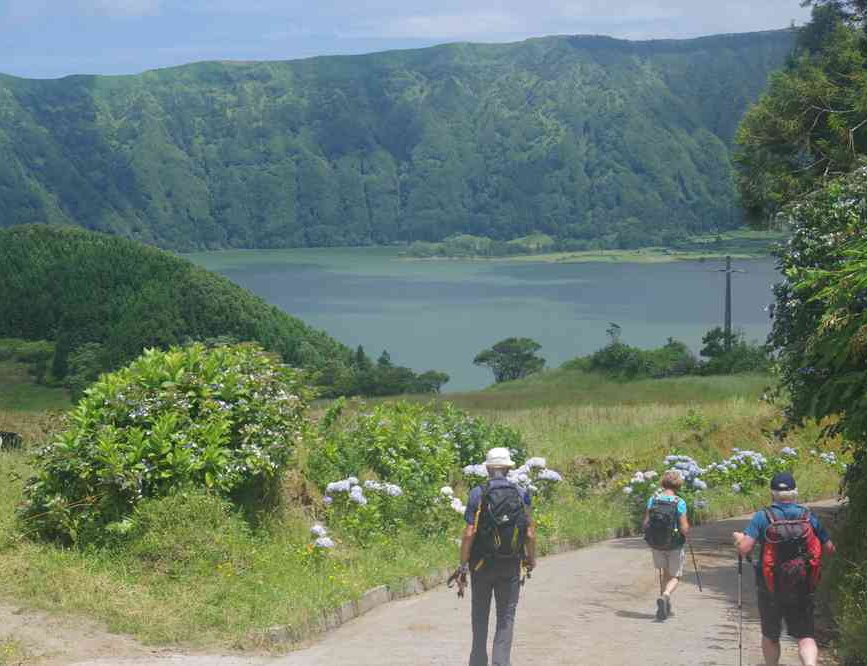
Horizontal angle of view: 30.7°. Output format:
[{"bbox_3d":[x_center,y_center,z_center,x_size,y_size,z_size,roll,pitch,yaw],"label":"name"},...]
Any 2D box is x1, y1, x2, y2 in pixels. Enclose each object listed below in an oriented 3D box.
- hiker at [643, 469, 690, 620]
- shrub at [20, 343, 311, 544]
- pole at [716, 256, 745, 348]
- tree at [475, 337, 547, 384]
[{"bbox_3d":[2.534,2.306,17.200,0.530,1.640,0.580,2,5,20],"label":"hiker"},{"bbox_3d":[-3.474,1.419,20.500,3.700,2.500,3.200,0,5,0],"label":"shrub"},{"bbox_3d":[22.871,-1.736,122.000,2.150,8.700,0.450,0,5,0],"label":"pole"},{"bbox_3d":[6.086,2.094,125.000,5.600,3.700,5.000,0,5,0],"label":"tree"}]

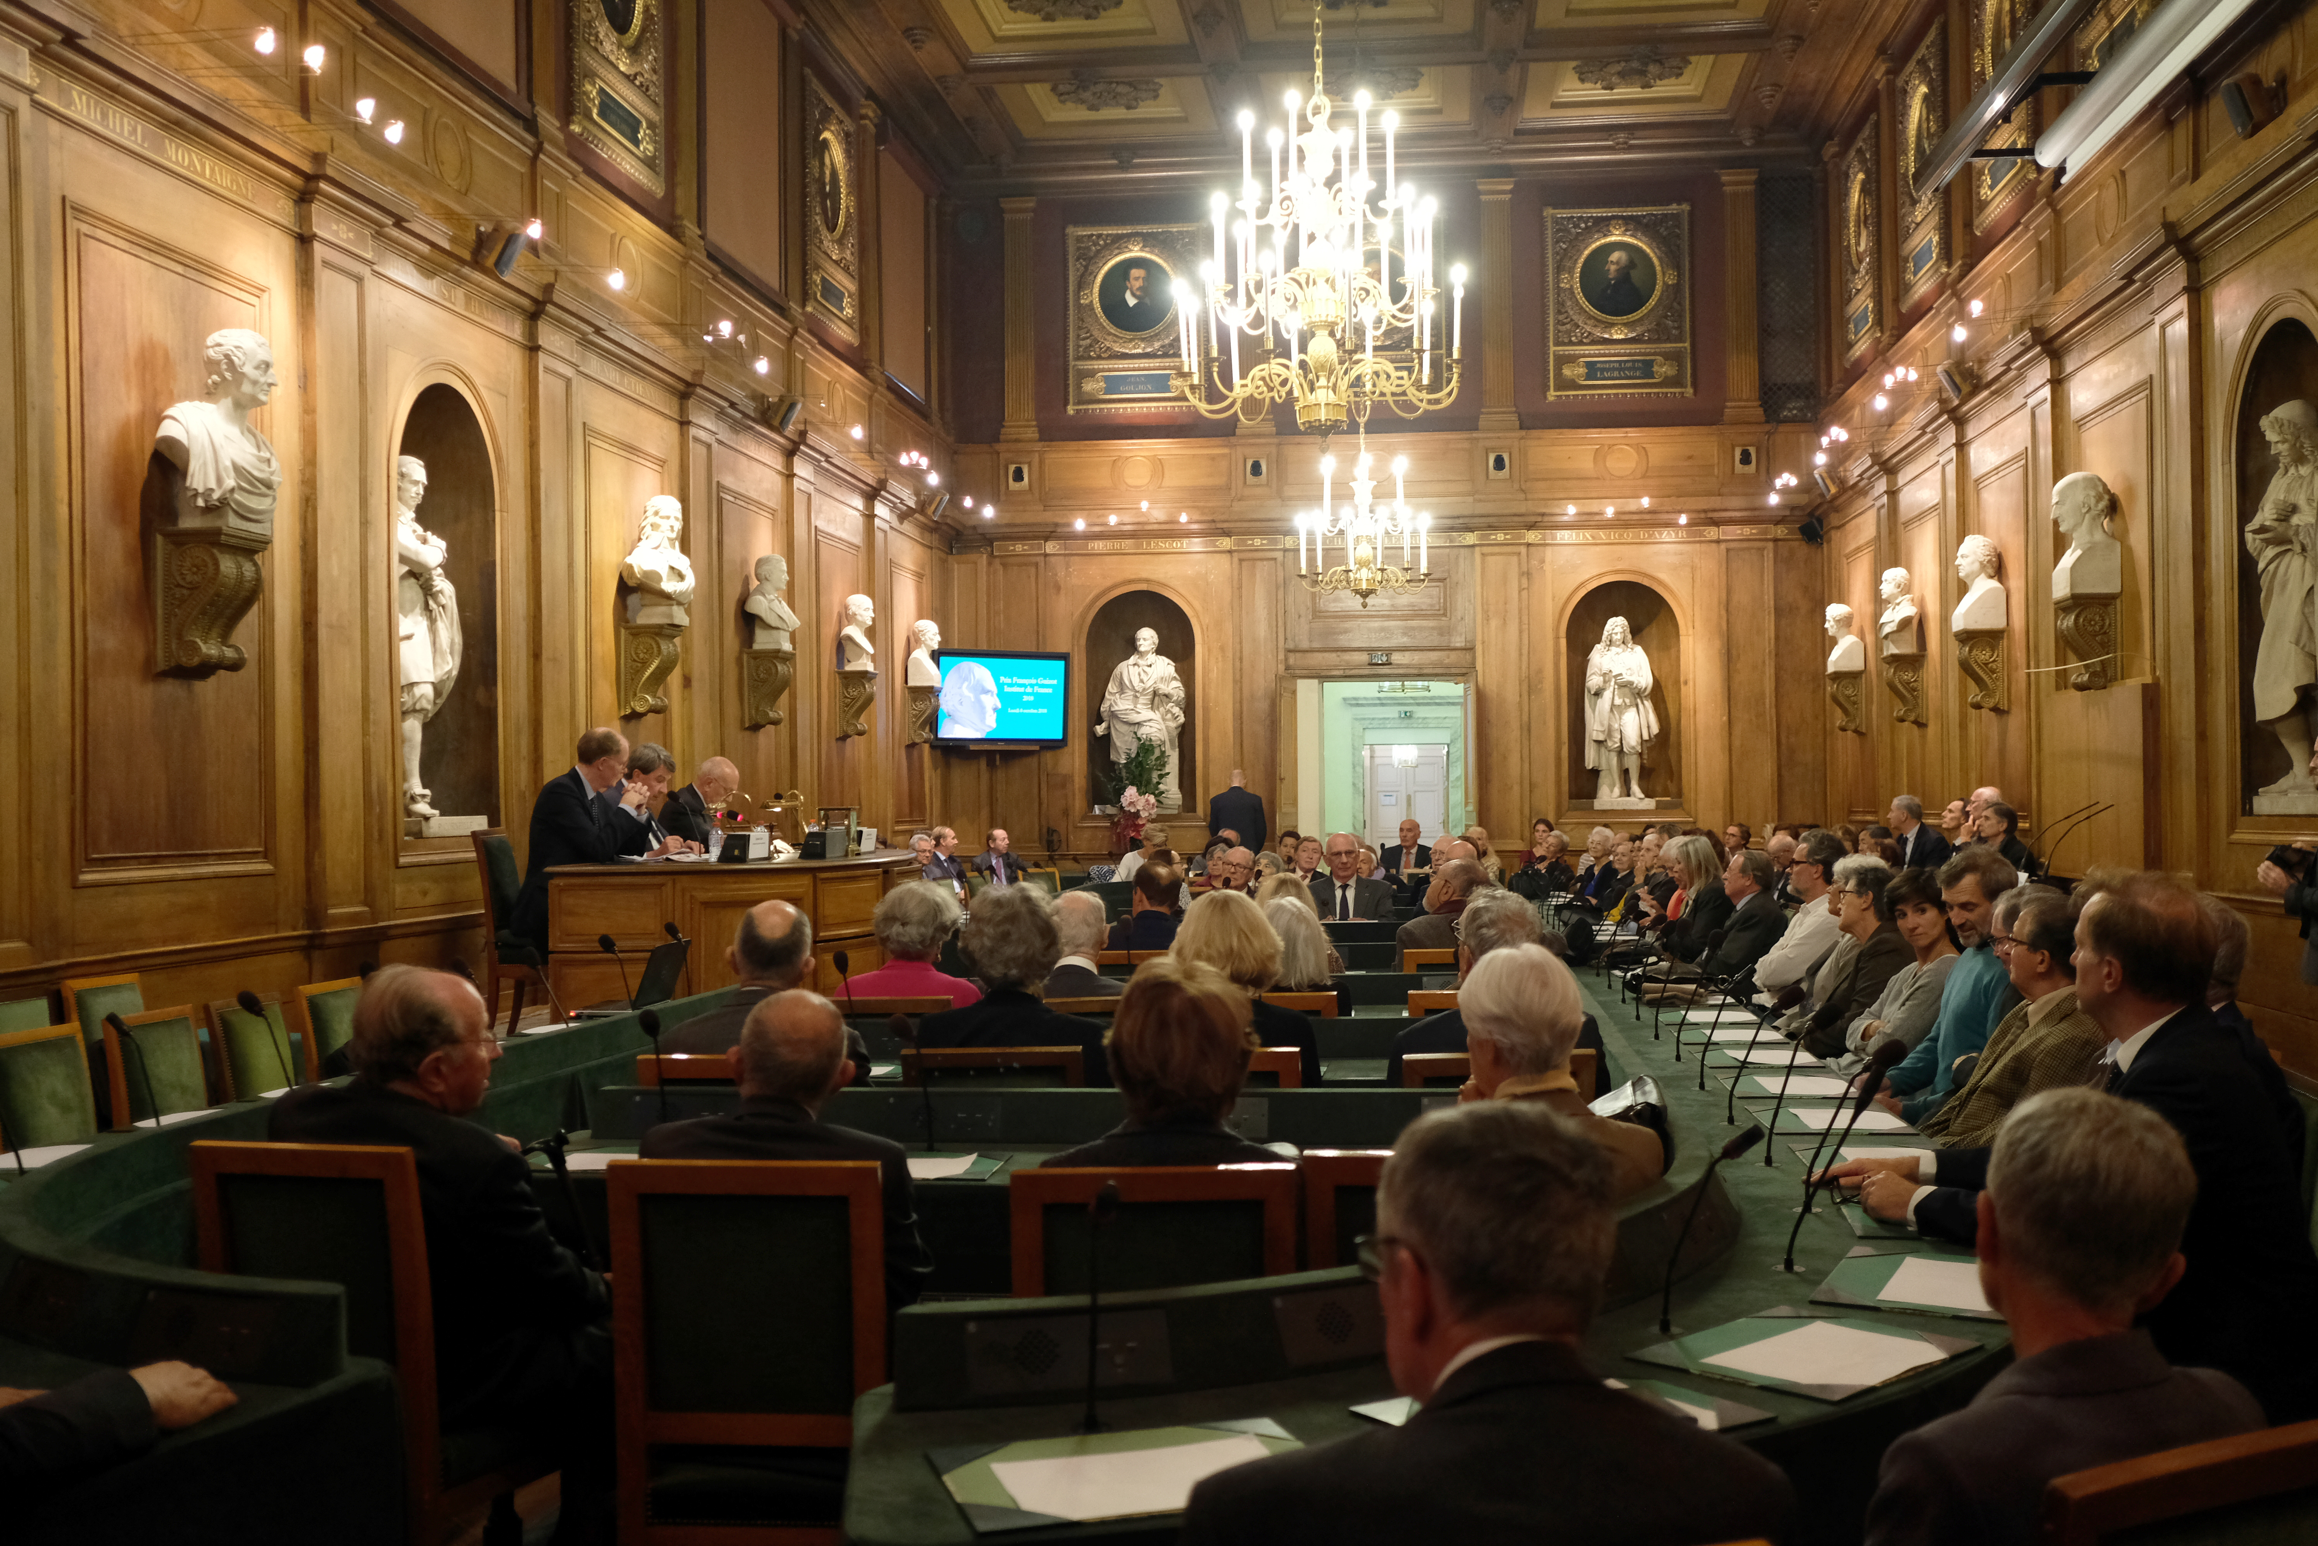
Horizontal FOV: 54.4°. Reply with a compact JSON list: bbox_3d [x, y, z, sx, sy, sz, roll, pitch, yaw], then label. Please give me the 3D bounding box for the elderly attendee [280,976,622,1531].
[{"bbox_3d":[-1.210,0.930,4.110,0.500,1.180,0.670,-1,-1,41],"label":"elderly attendee"}]

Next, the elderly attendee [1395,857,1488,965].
[{"bbox_3d":[1.104,0.967,8.394,0.500,1.300,0.720,-1,-1,-11],"label":"elderly attendee"}]

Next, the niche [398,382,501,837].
[{"bbox_3d":[-3.541,-0.765,10.573,0.480,2.140,1.110,-1,-1,7],"label":"niche"}]

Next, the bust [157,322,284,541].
[{"bbox_3d":[-3.508,-1.317,8.619,0.360,0.775,0.560,-1,-1,12],"label":"bust"}]

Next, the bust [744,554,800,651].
[{"bbox_3d":[-2.684,-1.197,15.832,0.330,0.675,0.470,-1,-1,10],"label":"bust"}]

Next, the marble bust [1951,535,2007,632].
[{"bbox_3d":[5.340,-1.231,14.652,0.310,0.650,0.320,-1,-1,6],"label":"marble bust"}]

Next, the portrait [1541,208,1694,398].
[{"bbox_3d":[4.471,-4.524,21.772,1.435,1.838,0.120,-1,-1,6],"label":"portrait"}]

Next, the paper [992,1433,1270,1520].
[{"bbox_3d":[-0.009,0.723,2.323,0.296,0.004,0.212,0,-1,-19],"label":"paper"}]

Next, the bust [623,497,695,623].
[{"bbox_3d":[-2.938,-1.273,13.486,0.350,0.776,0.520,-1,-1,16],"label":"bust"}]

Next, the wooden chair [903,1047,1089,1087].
[{"bbox_3d":[-0.347,1.131,5.394,0.450,1.000,0.530,-1,-1,6],"label":"wooden chair"}]

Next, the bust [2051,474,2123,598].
[{"bbox_3d":[4.999,-1.287,12.229,0.290,0.689,0.360,-1,-1,7],"label":"bust"}]

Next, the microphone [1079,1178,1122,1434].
[{"bbox_3d":[-0.070,0.587,2.469,0.060,0.305,0.160,0,-1,-8],"label":"microphone"}]

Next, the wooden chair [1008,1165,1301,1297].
[{"bbox_3d":[-0.031,1.081,3.740,0.450,0.924,0.520,0,-1,-7],"label":"wooden chair"}]

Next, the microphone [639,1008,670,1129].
[{"bbox_3d":[-1.012,0.618,4.543,0.060,0.300,0.170,-1,-1,2],"label":"microphone"}]

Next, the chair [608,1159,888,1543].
[{"bbox_3d":[-0.634,1.087,3.840,0.450,0.924,0.520,-1,-1,5],"label":"chair"}]

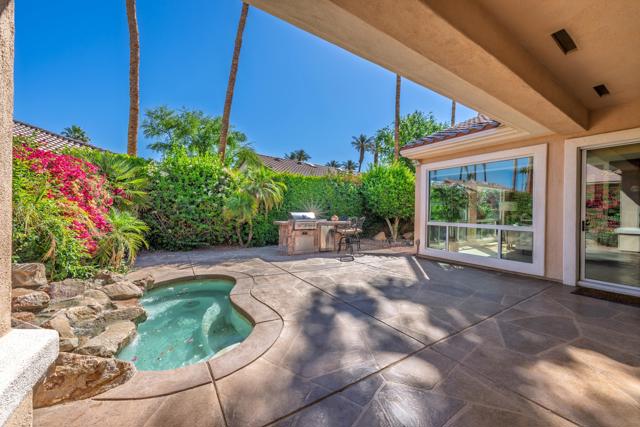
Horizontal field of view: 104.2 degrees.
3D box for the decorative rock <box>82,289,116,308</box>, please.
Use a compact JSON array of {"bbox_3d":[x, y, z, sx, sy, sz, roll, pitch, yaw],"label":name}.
[{"bbox_3d":[-2.625,1.013,2.950,0.340,0.170,0.300,0,1,-41],"label":"decorative rock"}]

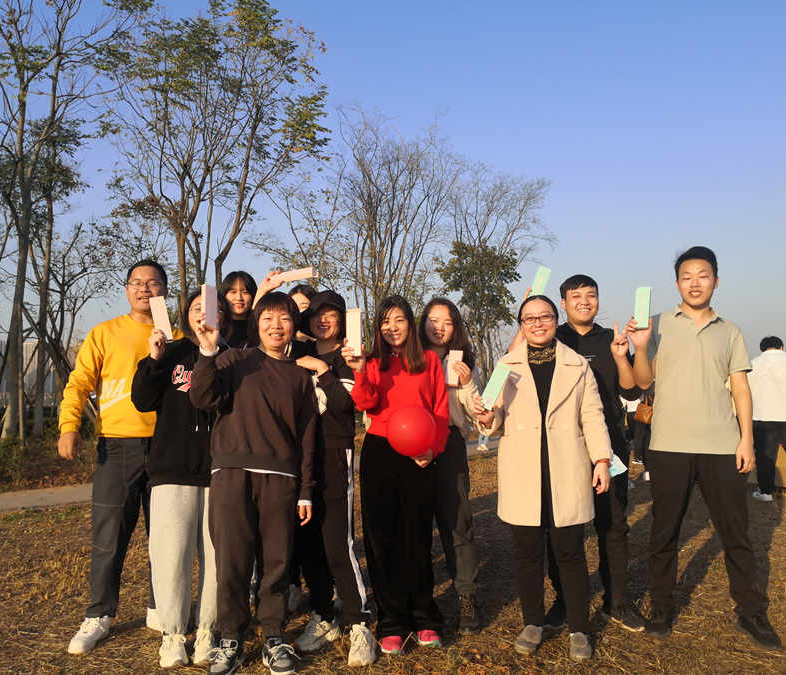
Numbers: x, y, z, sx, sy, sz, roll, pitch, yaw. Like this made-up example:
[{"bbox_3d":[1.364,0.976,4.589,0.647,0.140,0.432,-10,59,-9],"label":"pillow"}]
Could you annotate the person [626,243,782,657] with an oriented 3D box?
[{"bbox_3d":[1.455,0.474,3.323,0.630,1.819,0.500,-1,-5,10],"label":"person"}]

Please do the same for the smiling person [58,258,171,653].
[{"bbox_3d":[-1.300,0.503,3.348,0.522,1.766,0.500,0,-5,0],"label":"smiling person"}]

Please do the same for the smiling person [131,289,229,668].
[{"bbox_3d":[-0.913,0.569,3.045,0.441,1.579,0.420,1,-5,-8],"label":"smiling person"}]

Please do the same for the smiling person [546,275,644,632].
[{"bbox_3d":[0.924,0.543,3.572,0.639,1.728,0.500,-1,-5,8],"label":"smiling person"}]

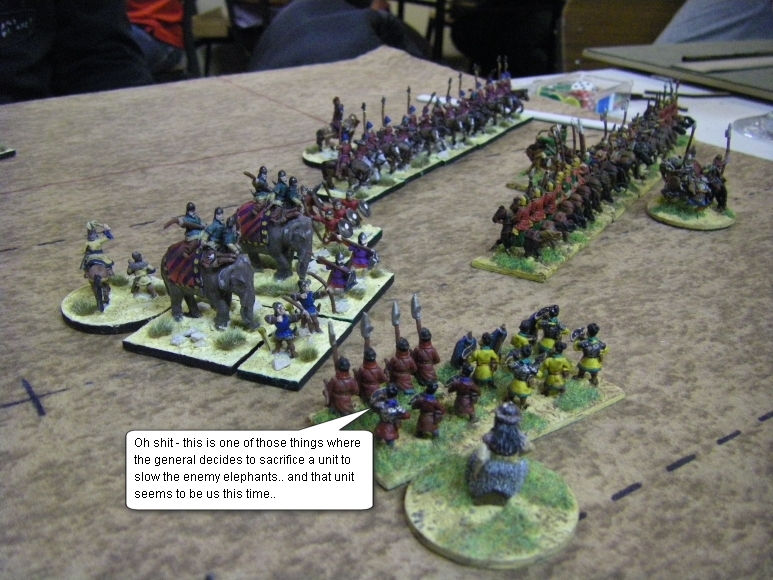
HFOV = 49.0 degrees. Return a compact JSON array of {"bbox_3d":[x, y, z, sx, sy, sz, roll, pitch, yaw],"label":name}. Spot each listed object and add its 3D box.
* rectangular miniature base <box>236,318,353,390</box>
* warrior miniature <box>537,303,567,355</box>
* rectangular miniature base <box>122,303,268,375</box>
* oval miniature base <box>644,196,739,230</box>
[{"bbox_3d":[-0.028,0.019,0.267,0.021,0.004,0.040,9,26,18],"label":"rectangular miniature base"},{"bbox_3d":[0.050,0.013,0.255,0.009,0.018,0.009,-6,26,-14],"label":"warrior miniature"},{"bbox_3d":[-0.056,0.013,0.272,0.040,0.003,0.040,10,26,19],"label":"rectangular miniature base"},{"bbox_3d":[0.138,-0.035,0.383,0.039,0.003,0.039,1,25,0],"label":"oval miniature base"}]

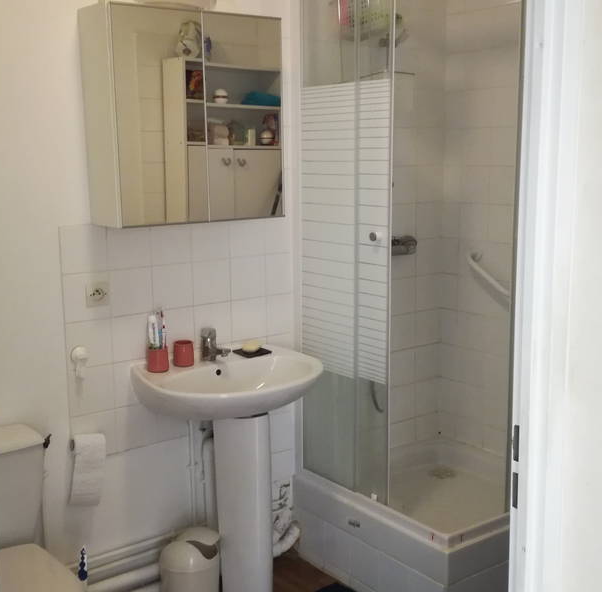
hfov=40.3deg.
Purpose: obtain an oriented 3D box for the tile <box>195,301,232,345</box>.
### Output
[{"bbox_3d":[-0.307,0.101,2.857,0.150,0.150,0.010,-8,12,-36],"label":"tile"}]

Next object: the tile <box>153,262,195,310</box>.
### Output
[{"bbox_3d":[-0.427,-0.031,2.732,0.149,0.149,0.010,-8,13,-36],"label":"tile"}]

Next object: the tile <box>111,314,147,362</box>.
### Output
[{"bbox_3d":[-0.548,0.133,2.679,0.150,0.150,0.010,-8,12,-36],"label":"tile"}]

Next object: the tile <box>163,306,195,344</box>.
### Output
[{"bbox_3d":[-0.426,0.117,2.759,0.149,0.149,0.010,-8,13,-36],"label":"tile"}]

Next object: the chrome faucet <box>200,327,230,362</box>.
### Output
[{"bbox_3d":[-0.278,0.162,2.702,0.128,0.107,0.050,8,13,37],"label":"chrome faucet"}]

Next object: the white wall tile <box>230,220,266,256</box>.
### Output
[{"bbox_3d":[-0.188,-0.212,2.882,0.149,0.149,0.010,-8,13,-36],"label":"white wall tile"}]

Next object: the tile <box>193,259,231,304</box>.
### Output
[{"bbox_3d":[-0.308,-0.048,2.832,0.150,0.150,0.010,-8,12,-36],"label":"tile"}]

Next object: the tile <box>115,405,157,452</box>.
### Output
[{"bbox_3d":[-0.544,0.429,2.725,0.149,0.149,0.010,-8,13,-36],"label":"tile"}]

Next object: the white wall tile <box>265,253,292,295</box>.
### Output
[{"bbox_3d":[-0.084,-0.080,2.987,0.109,0.149,0.010,-8,13,-36],"label":"white wall tile"}]

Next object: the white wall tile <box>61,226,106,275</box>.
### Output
[{"bbox_3d":[-0.672,-0.148,2.540,0.150,0.150,0.010,-8,12,-36],"label":"white wall tile"}]

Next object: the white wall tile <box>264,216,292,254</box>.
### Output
[{"bbox_3d":[-0.068,-0.229,2.985,0.150,0.150,0.010,-8,12,-36],"label":"white wall tile"}]

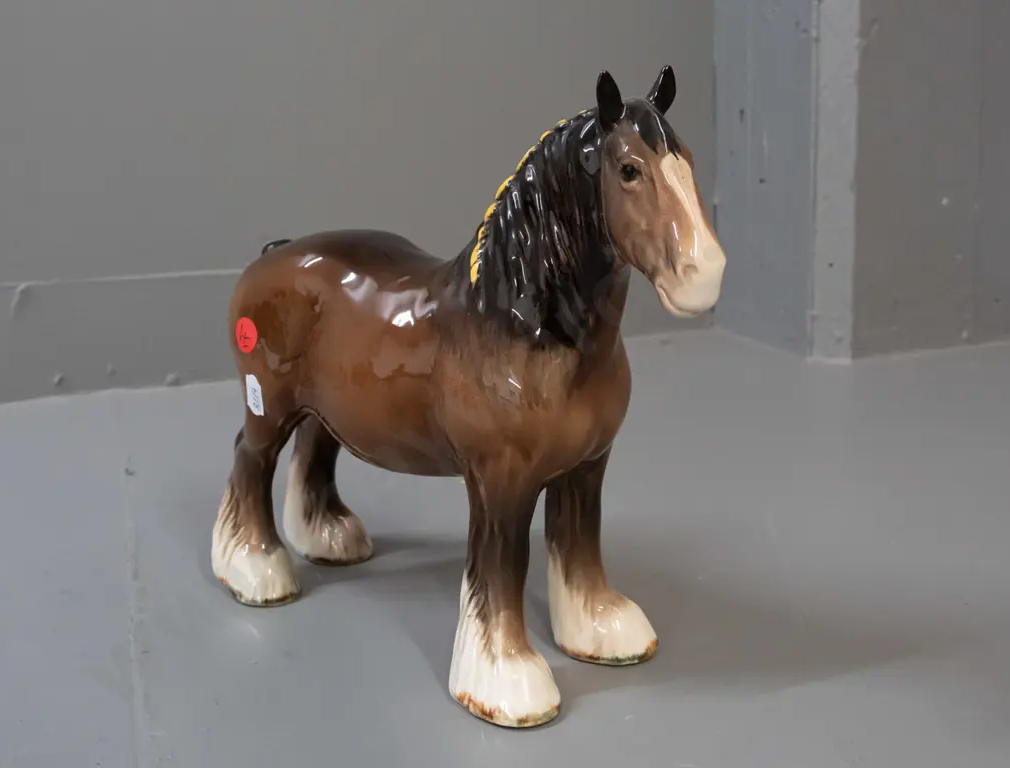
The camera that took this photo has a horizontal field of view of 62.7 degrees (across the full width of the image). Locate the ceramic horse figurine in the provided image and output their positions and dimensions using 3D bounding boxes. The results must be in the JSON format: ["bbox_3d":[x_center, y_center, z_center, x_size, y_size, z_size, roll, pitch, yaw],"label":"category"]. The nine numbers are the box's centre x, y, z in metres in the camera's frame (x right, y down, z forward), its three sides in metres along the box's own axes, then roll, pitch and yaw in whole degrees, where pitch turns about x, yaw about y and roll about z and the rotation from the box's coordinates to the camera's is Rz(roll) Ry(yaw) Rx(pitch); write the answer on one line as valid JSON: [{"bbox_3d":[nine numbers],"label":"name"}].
[{"bbox_3d":[-0.037,-0.001,0.437,0.335,0.273,0.109,5,11,42],"label":"ceramic horse figurine"}]

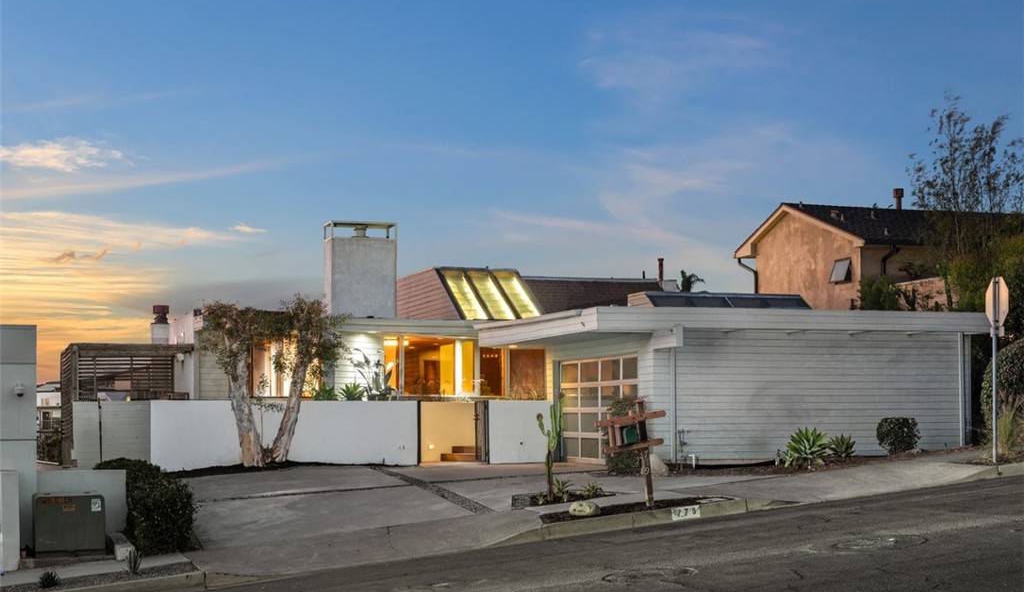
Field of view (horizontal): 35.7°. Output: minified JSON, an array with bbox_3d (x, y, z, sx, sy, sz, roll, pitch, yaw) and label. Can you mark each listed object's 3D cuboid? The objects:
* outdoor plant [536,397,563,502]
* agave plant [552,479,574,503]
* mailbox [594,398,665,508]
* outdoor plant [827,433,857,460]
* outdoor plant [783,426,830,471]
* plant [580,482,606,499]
[{"bbox_3d":[0.561,2.280,23.888,0.390,1.550,0.320,1,-4,-20],"label":"outdoor plant"},{"bbox_3d":[0.756,2.911,23.862,0.310,0.360,0.330,0,-4,0],"label":"agave plant"},{"bbox_3d":[1.638,2.170,22.222,0.920,1.490,0.460,2,-4,-24],"label":"mailbox"},{"bbox_3d":[5.545,2.531,26.804,0.500,0.430,0.480,0,-4,0],"label":"outdoor plant"},{"bbox_3d":[4.777,2.469,25.858,0.780,0.660,0.750,0,-4,0],"label":"outdoor plant"},{"bbox_3d":[1.213,2.895,23.715,0.370,0.250,0.350,0,-4,0],"label":"plant"}]

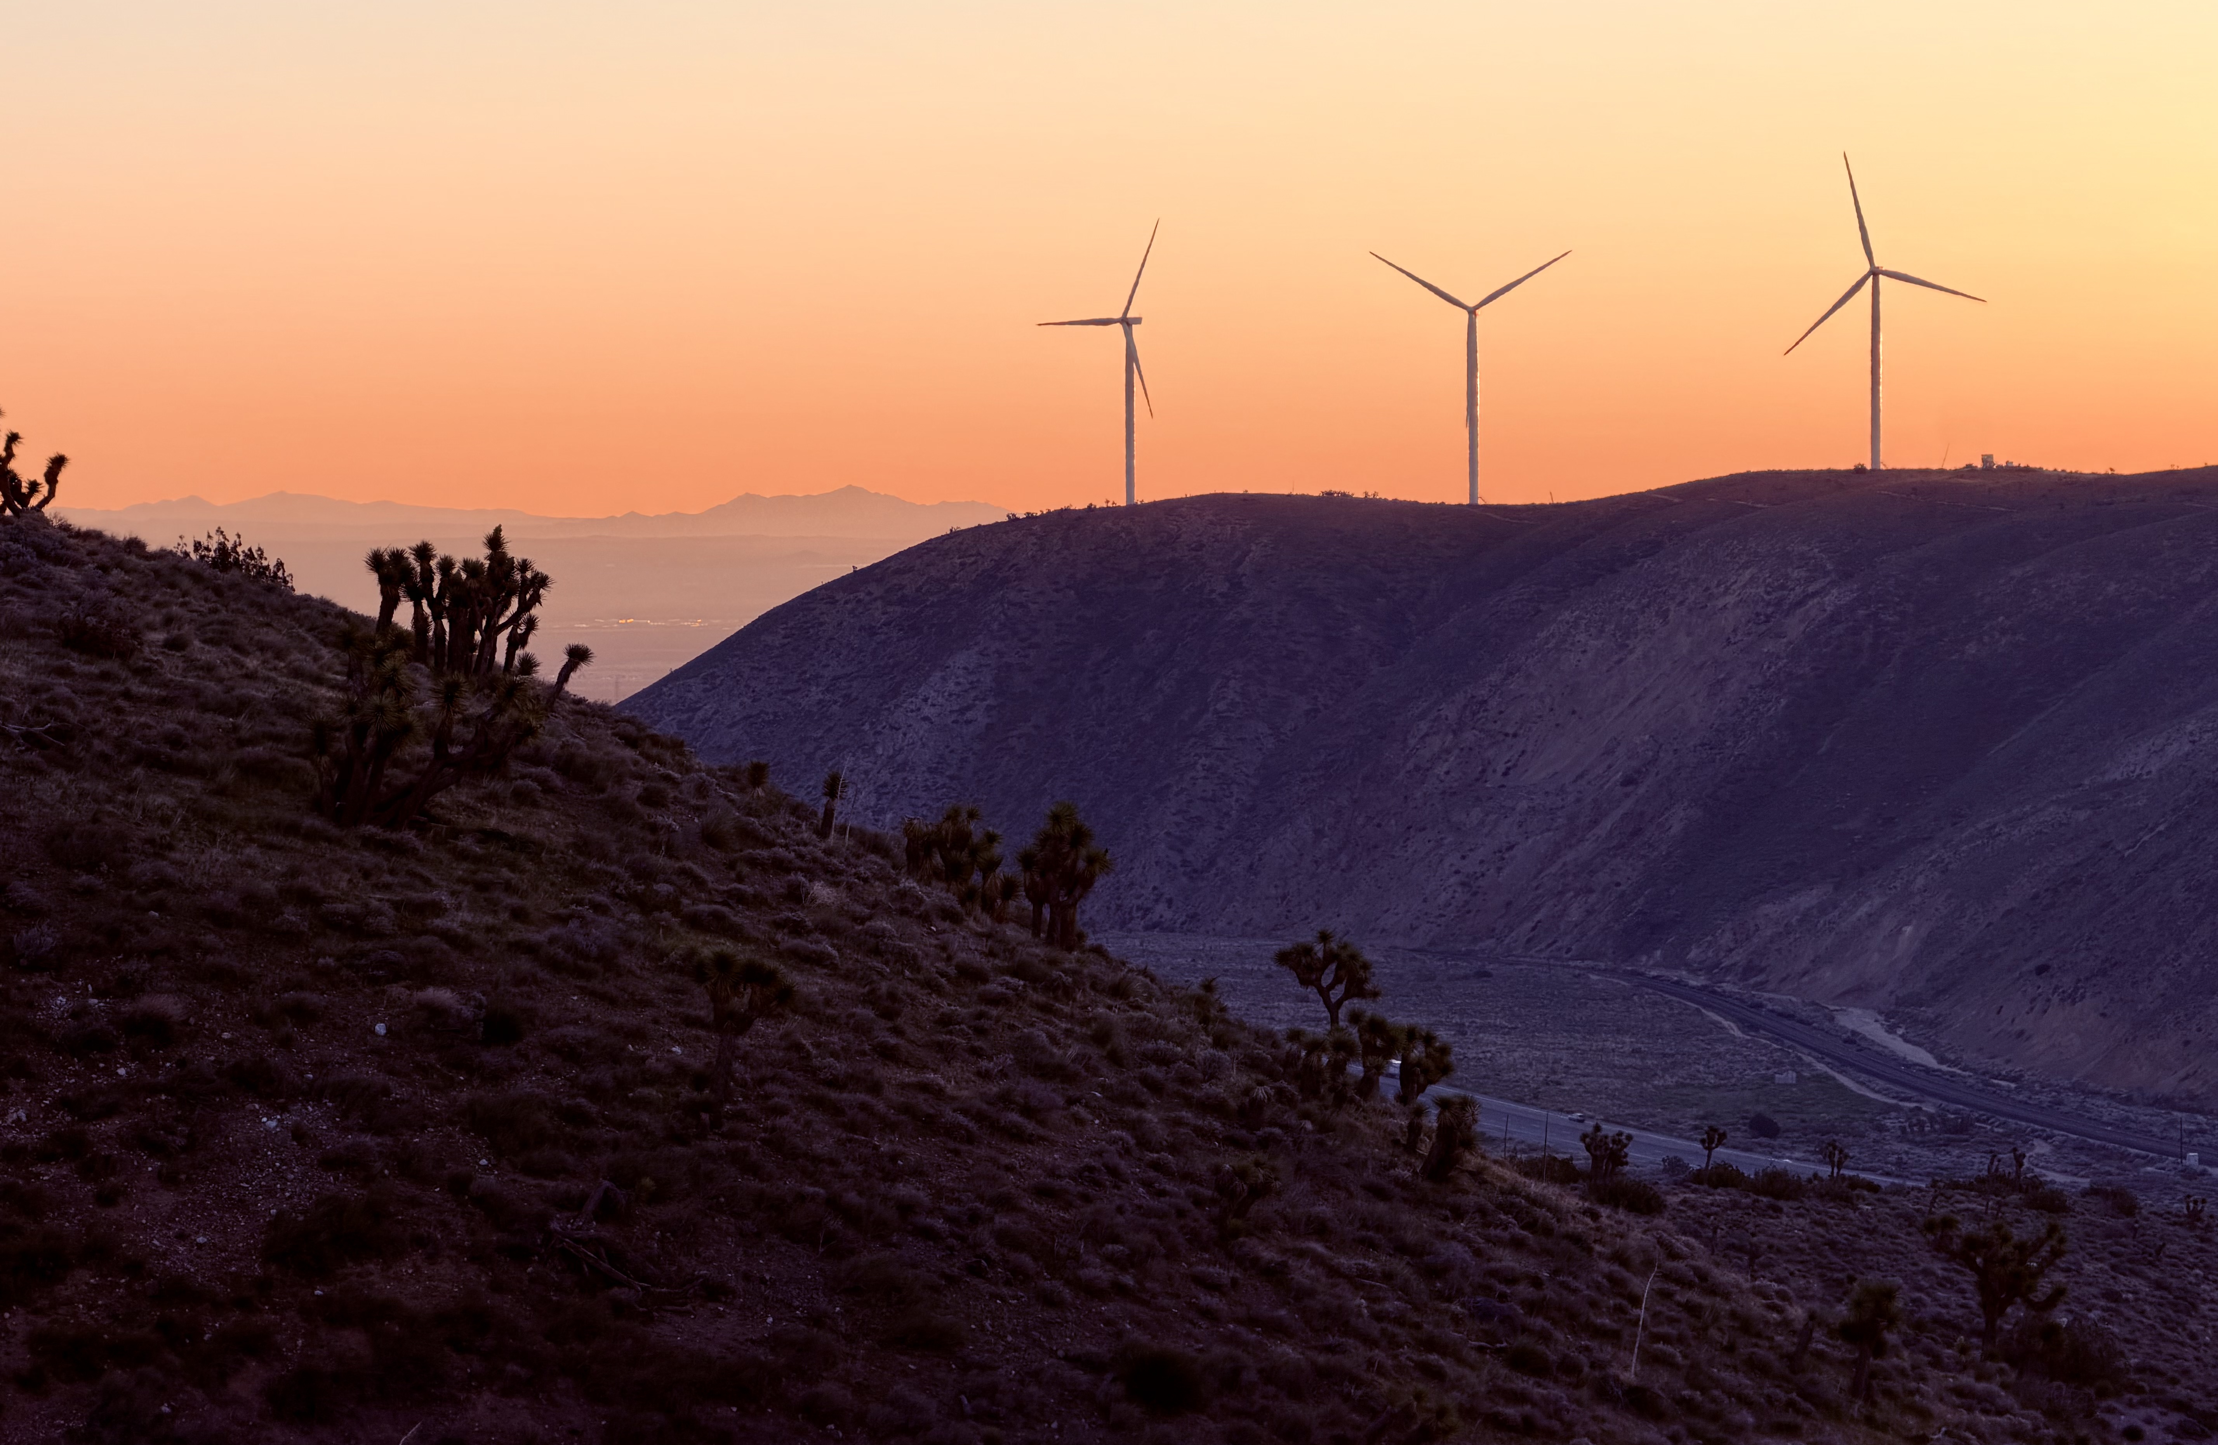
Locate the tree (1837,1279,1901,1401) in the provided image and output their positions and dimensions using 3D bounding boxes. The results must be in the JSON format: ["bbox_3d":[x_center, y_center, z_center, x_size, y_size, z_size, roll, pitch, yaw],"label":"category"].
[{"bbox_3d":[16.128,13.112,136.000,1.320,2.570,1.260,0,2,0],"label":"tree"}]

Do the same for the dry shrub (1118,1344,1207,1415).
[{"bbox_3d":[0.889,10.865,106.000,1.460,1.180,1.390,0,2,0],"label":"dry shrub"}]

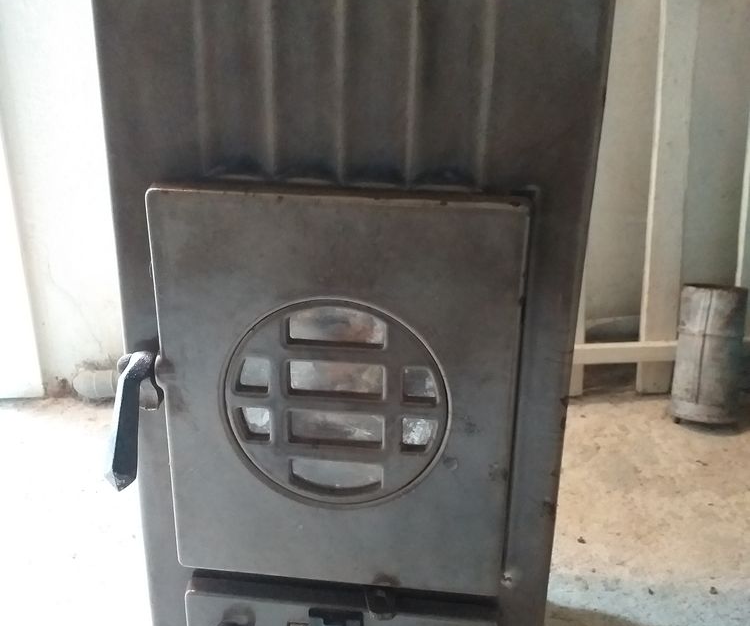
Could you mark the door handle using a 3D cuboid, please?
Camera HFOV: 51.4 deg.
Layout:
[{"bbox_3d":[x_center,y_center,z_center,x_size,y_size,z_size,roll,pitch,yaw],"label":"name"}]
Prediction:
[{"bbox_3d":[-0.245,0.105,0.791,0.055,0.151,0.056,3,19,7],"label":"door handle"}]

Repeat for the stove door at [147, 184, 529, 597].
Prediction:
[{"bbox_3d":[-0.038,0.086,0.776,0.347,0.413,0.029,3,19,7],"label":"stove door"}]

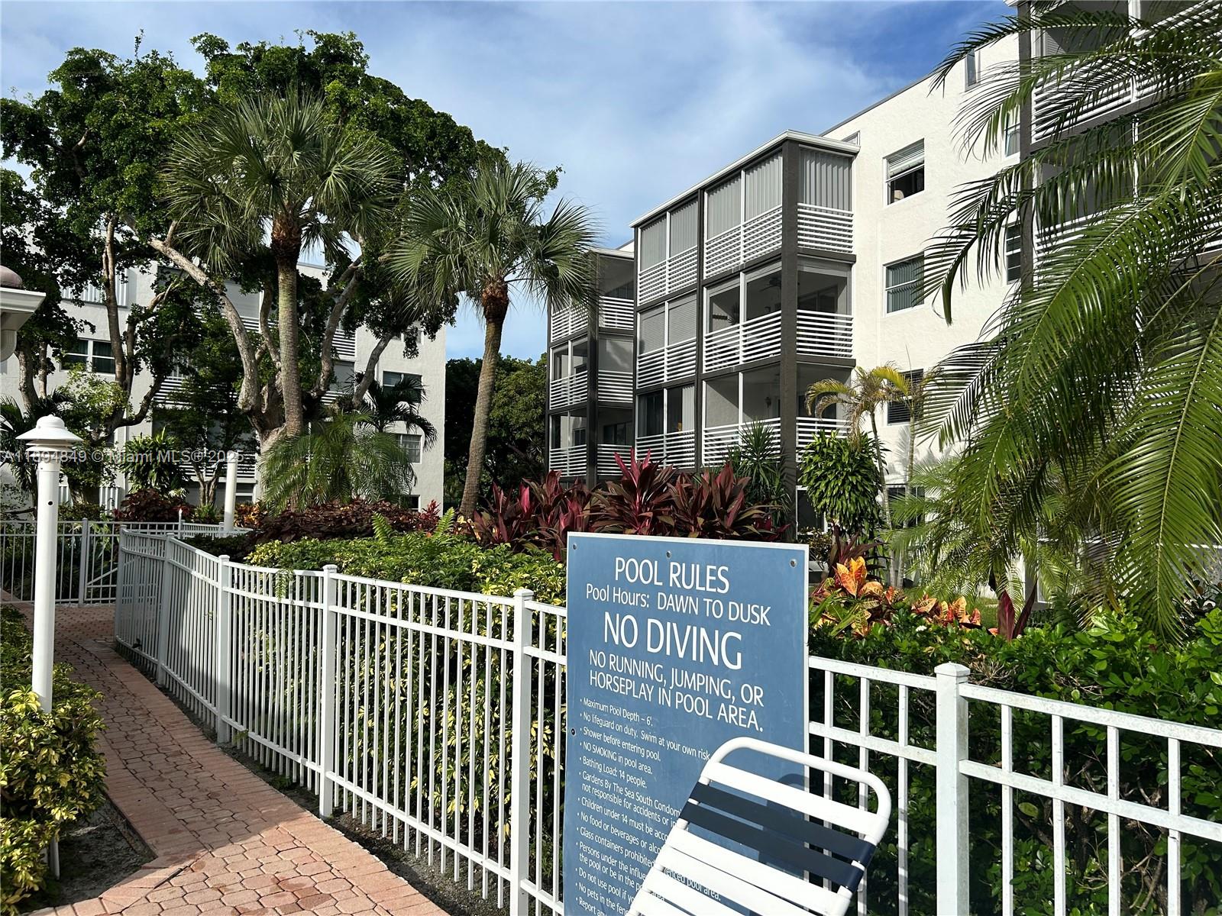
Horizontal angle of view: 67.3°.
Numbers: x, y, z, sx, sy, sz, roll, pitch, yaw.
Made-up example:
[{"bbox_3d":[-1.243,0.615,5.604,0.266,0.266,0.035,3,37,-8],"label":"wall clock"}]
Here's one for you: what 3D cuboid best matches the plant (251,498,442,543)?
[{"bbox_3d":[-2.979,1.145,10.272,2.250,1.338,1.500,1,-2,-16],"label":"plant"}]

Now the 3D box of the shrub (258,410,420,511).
[{"bbox_3d":[-4.080,0.715,13.540,2.400,2.891,2.300,1,-3,-17],"label":"shrub"}]

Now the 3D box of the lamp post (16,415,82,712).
[{"bbox_3d":[-2.858,0.791,4.608,0.335,2.014,0.335,2,-3,-31],"label":"lamp post"}]

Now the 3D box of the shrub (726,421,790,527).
[{"bbox_3d":[3.039,0.843,18.933,1.400,3.211,1.300,0,-2,9],"label":"shrub"}]

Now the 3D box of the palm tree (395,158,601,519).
[{"bbox_3d":[-2.219,-1.537,16.340,3.750,7.660,3.600,1,-2,-7],"label":"palm tree"}]

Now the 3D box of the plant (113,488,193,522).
[{"bbox_3d":[-7.903,1.267,15.769,1.450,1.467,1.250,2,-3,-27],"label":"plant"}]

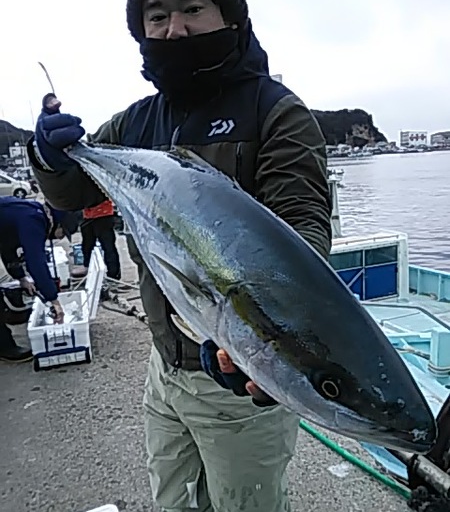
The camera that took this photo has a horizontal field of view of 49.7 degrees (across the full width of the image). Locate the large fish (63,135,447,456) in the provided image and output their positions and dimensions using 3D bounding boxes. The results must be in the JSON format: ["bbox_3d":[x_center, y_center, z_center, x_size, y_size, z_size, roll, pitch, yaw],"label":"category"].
[{"bbox_3d":[-0.030,-0.030,0.740,0.800,0.220,0.140,38,21,22],"label":"large fish"}]

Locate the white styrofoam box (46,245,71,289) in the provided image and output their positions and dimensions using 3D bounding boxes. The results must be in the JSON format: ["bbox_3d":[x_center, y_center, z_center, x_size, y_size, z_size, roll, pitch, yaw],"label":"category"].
[{"bbox_3d":[-2.050,0.148,5.806,0.360,0.330,0.800,-6,11,-15],"label":"white styrofoam box"}]

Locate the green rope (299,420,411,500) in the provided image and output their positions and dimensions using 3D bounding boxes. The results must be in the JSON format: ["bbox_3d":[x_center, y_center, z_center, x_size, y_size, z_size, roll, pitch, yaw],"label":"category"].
[{"bbox_3d":[0.534,0.867,2.114,0.030,0.030,0.660,-10,13,-29],"label":"green rope"}]

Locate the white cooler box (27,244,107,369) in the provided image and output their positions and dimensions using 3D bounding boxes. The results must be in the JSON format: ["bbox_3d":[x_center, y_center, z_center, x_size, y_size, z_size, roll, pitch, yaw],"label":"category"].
[{"bbox_3d":[-1.181,0.371,3.664,0.475,0.610,0.900,-6,11,-15],"label":"white cooler box"}]

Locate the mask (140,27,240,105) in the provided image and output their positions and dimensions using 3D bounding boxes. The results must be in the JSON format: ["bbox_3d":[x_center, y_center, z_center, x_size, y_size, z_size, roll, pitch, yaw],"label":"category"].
[{"bbox_3d":[-0.066,-0.365,0.930,0.175,0.145,0.150,-8,14,8],"label":"mask"}]

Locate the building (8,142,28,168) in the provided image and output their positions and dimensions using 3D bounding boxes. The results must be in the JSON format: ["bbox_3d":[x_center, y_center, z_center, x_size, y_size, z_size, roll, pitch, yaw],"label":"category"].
[{"bbox_3d":[-55.316,-26.922,130.000,5.200,7.000,5.500,-7,12,-19],"label":"building"}]

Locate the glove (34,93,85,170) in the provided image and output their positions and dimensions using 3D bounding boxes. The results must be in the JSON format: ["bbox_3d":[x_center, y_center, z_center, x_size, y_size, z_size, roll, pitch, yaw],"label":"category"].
[{"bbox_3d":[-0.293,-0.221,0.860,0.090,0.130,0.095,-5,11,-8],"label":"glove"}]

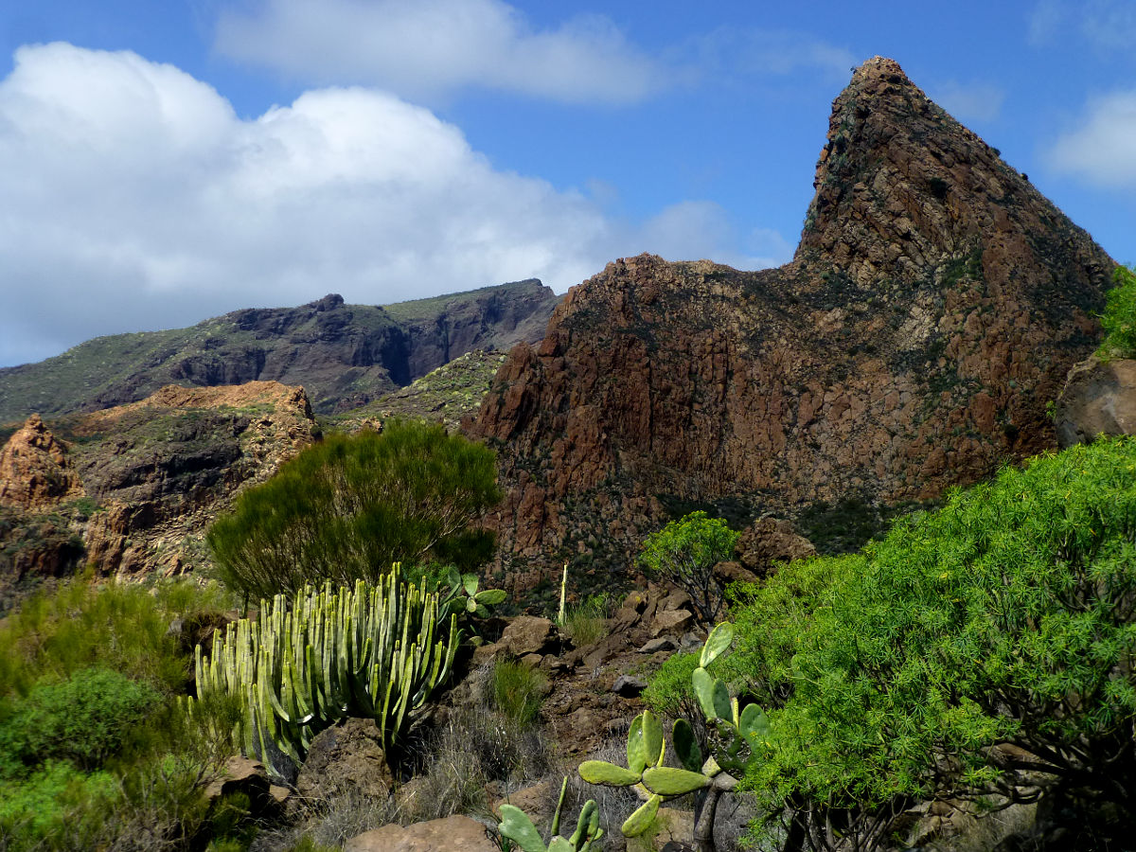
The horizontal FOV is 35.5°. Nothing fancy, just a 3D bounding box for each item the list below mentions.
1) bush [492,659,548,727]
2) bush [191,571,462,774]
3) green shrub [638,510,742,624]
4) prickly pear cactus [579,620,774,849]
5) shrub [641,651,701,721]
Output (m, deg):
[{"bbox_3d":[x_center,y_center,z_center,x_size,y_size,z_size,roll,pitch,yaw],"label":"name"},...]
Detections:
[{"bbox_3d":[-0.349,1.917,12.700,0.390,0.480,0.370,0,-2,0],"label":"bush"},{"bbox_3d":[-1.706,1.719,12.400,1.830,1.400,1.550,0,-2,0],"label":"bush"},{"bbox_3d":[1.167,1.358,17.000,0.960,1.050,0.900,0,-2,0],"label":"green shrub"},{"bbox_3d":[0.488,1.421,8.200,0.880,1.000,0.750,0,-2,0],"label":"prickly pear cactus"},{"bbox_3d":[0.703,1.726,11.600,0.480,0.500,0.450,0,-2,0],"label":"shrub"}]

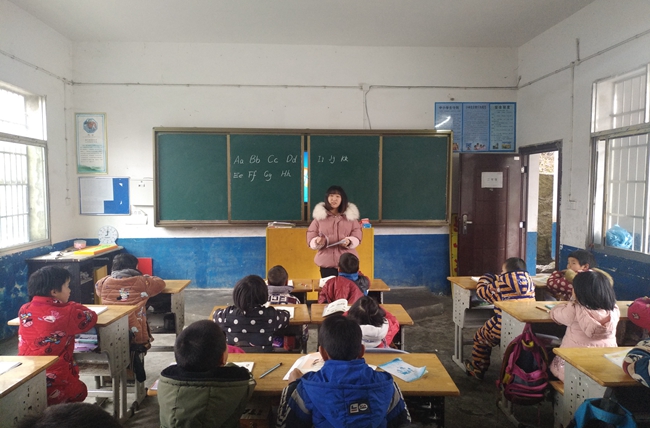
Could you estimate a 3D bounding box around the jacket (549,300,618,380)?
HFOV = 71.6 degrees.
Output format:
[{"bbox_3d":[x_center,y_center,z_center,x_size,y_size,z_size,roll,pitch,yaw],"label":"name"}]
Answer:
[{"bbox_3d":[1.424,0.707,2.527,0.370,0.480,0.350,-1,4,-11],"label":"jacket"}]

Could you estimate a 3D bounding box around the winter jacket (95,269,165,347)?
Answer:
[{"bbox_3d":[-1.390,0.704,3.203,0.430,0.540,0.370,0,4,2],"label":"winter jacket"}]

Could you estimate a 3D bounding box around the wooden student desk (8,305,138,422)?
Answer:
[{"bbox_3d":[-1.556,0.980,2.846,0.600,0.705,0.410,0,4,0],"label":"wooden student desk"}]

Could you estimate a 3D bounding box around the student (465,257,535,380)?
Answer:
[{"bbox_3d":[1.301,0.807,3.442,0.420,0.960,0.480,-2,4,-27],"label":"student"}]

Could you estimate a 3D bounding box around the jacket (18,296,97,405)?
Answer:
[{"bbox_3d":[-1.440,0.721,2.501,0.380,0.540,0.400,1,4,8],"label":"jacket"}]

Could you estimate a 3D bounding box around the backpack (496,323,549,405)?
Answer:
[{"bbox_3d":[1.177,0.891,2.686,0.290,0.450,0.180,2,4,32],"label":"backpack"}]

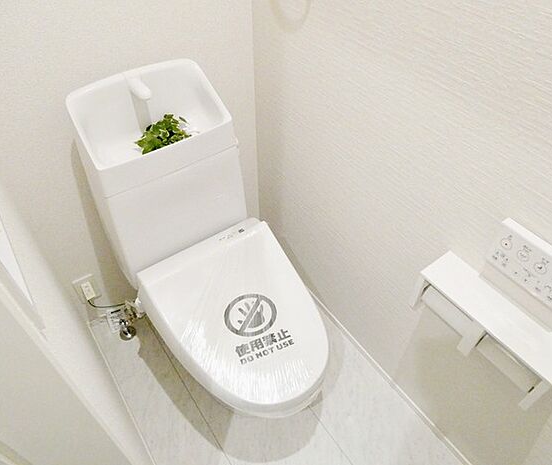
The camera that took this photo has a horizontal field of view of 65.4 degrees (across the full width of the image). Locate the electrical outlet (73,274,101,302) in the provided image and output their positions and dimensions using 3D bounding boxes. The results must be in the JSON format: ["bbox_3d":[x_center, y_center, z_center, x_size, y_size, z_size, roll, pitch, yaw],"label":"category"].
[{"bbox_3d":[-0.671,0.205,1.539,0.069,0.120,0.010,-27,53,-23],"label":"electrical outlet"}]

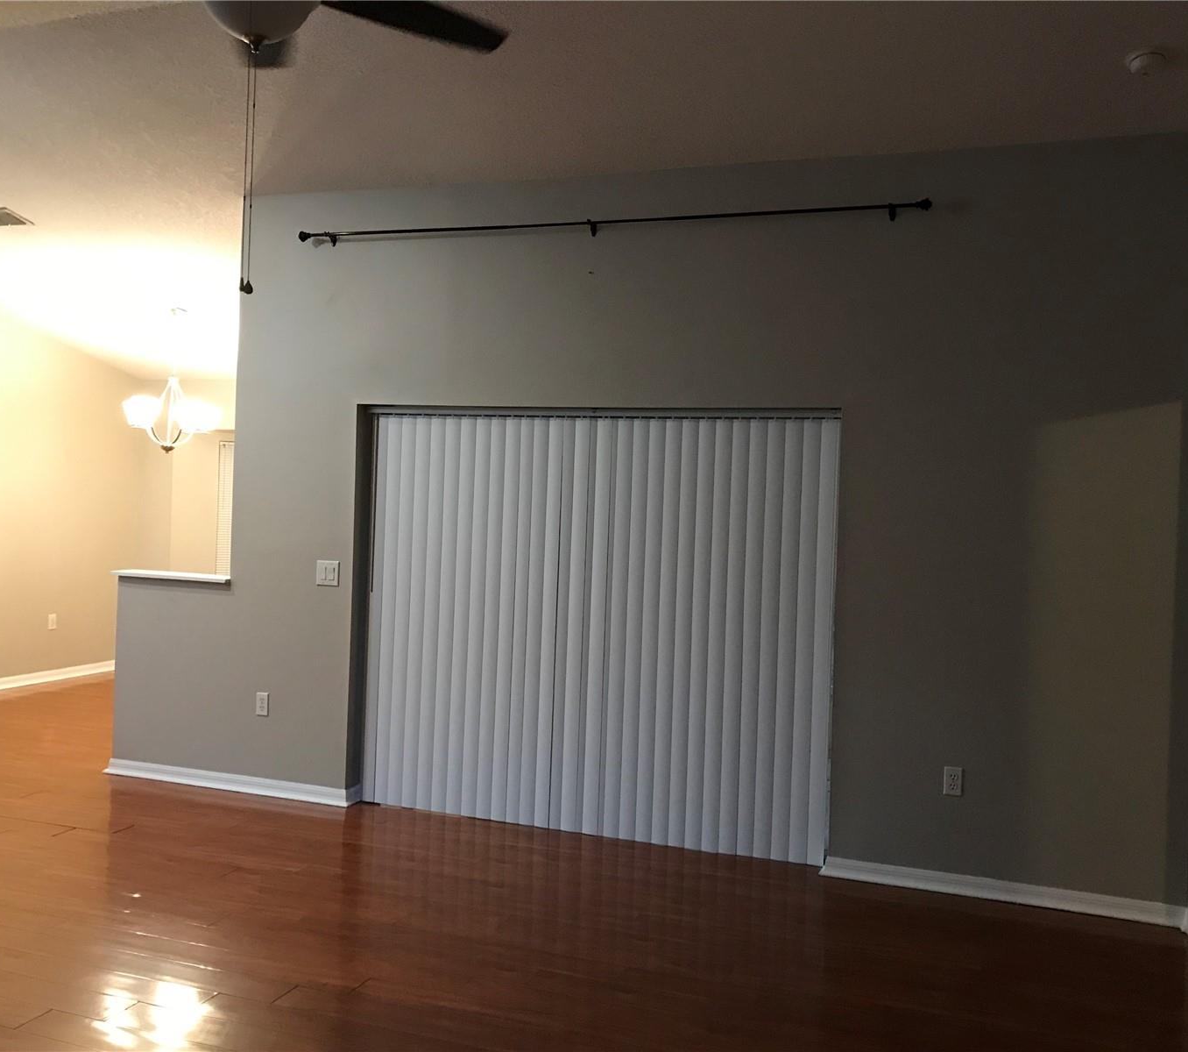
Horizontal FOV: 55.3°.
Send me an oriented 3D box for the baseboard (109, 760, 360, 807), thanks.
[{"bbox_3d":[-1.917,1.330,5.927,1.500,0.083,0.130,2,1,19],"label":"baseboard"}]

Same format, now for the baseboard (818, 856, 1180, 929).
[{"bbox_3d":[1.626,1.477,4.612,1.390,0.083,0.020,2,1,19],"label":"baseboard"}]

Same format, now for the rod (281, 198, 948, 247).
[{"bbox_3d":[-0.040,-1.369,5.158,3.025,0.068,0.100,2,1,19],"label":"rod"}]

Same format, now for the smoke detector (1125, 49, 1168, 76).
[{"bbox_3d":[1.936,-1.623,3.974,0.140,0.045,0.140,2,-13,19],"label":"smoke detector"}]

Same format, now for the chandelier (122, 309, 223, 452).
[{"bbox_3d":[-2.902,-1.000,7.785,0.640,0.970,0.640,2,1,19],"label":"chandelier"}]

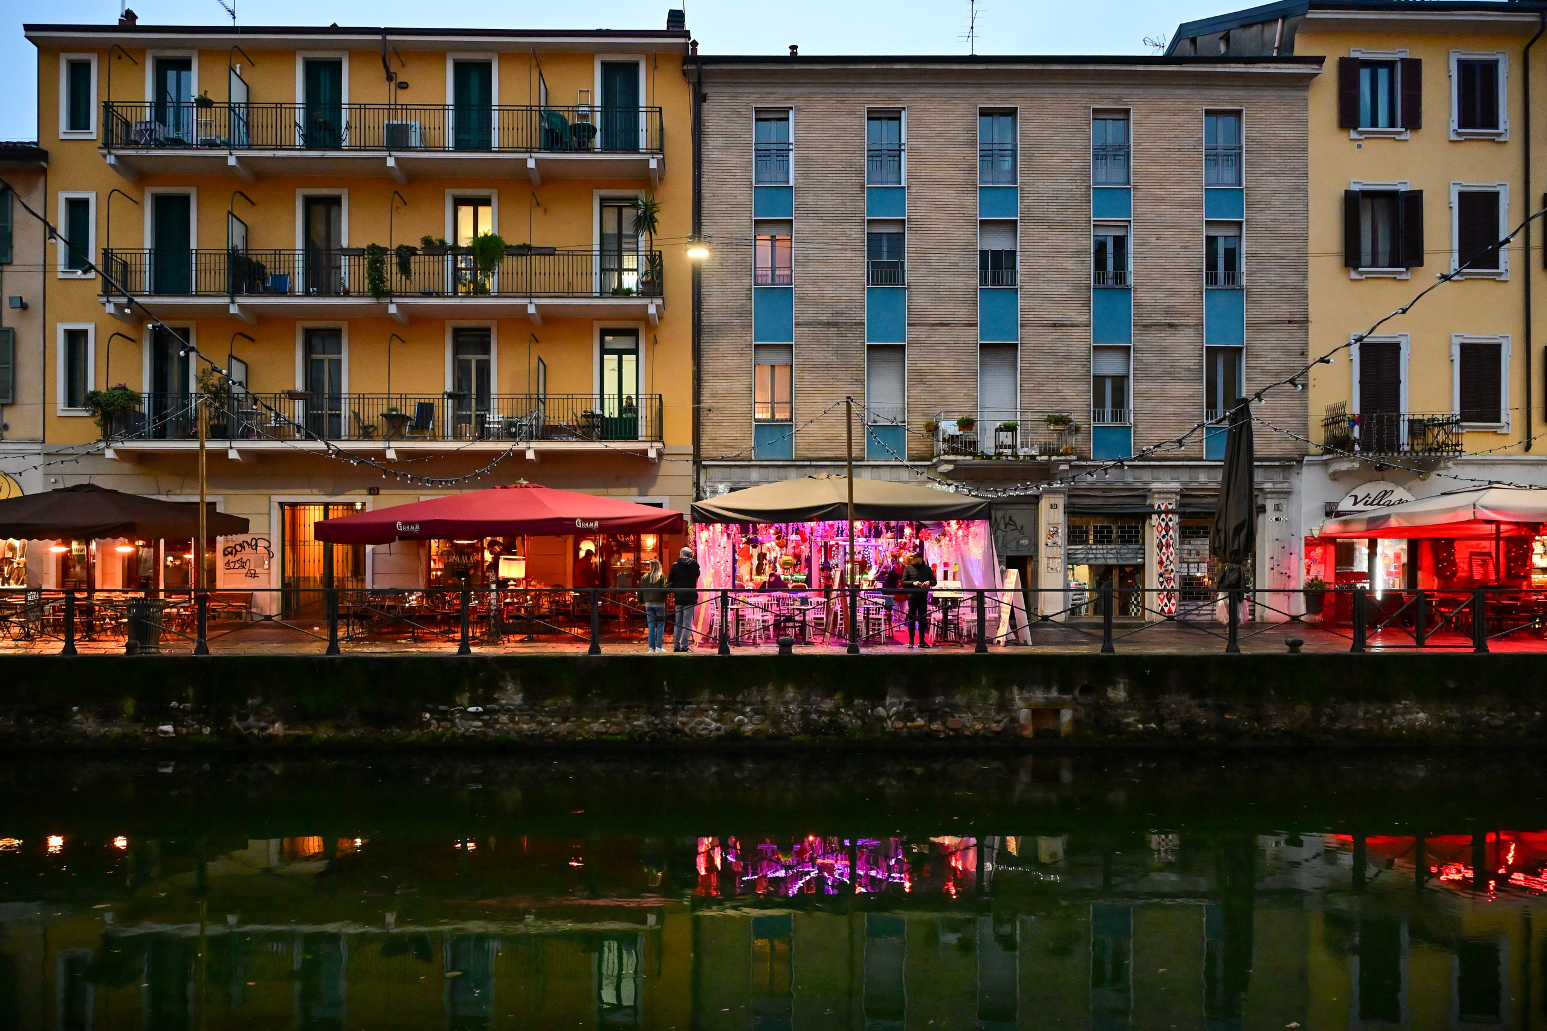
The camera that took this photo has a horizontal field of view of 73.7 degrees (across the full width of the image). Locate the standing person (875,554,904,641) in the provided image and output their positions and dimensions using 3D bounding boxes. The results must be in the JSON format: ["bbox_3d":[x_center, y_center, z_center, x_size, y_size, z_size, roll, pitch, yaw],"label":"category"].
[{"bbox_3d":[2.320,1.605,20.285,0.420,1.617,0.500,0,-1,20],"label":"standing person"}]

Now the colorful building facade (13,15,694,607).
[{"bbox_3d":[-9.494,-4.415,28.644,15.100,13.800,12.000,0,-1,-1],"label":"colorful building facade"}]

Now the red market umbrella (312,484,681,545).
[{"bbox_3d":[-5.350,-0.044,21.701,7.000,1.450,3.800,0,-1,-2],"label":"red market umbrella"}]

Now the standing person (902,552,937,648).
[{"bbox_3d":[2.570,1.492,18.186,0.580,1.684,0.420,0,-1,7],"label":"standing person"}]

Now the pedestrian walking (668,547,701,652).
[{"bbox_3d":[-1.499,1.417,17.387,0.560,1.783,0.400,0,-1,8],"label":"pedestrian walking"}]

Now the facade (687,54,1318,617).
[{"bbox_3d":[5.068,-3.997,27.991,13.700,12.850,11.500,0,-1,0],"label":"facade"}]

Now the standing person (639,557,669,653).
[{"bbox_3d":[-2.019,1.523,17.386,0.480,1.571,0.360,0,-1,5],"label":"standing person"}]

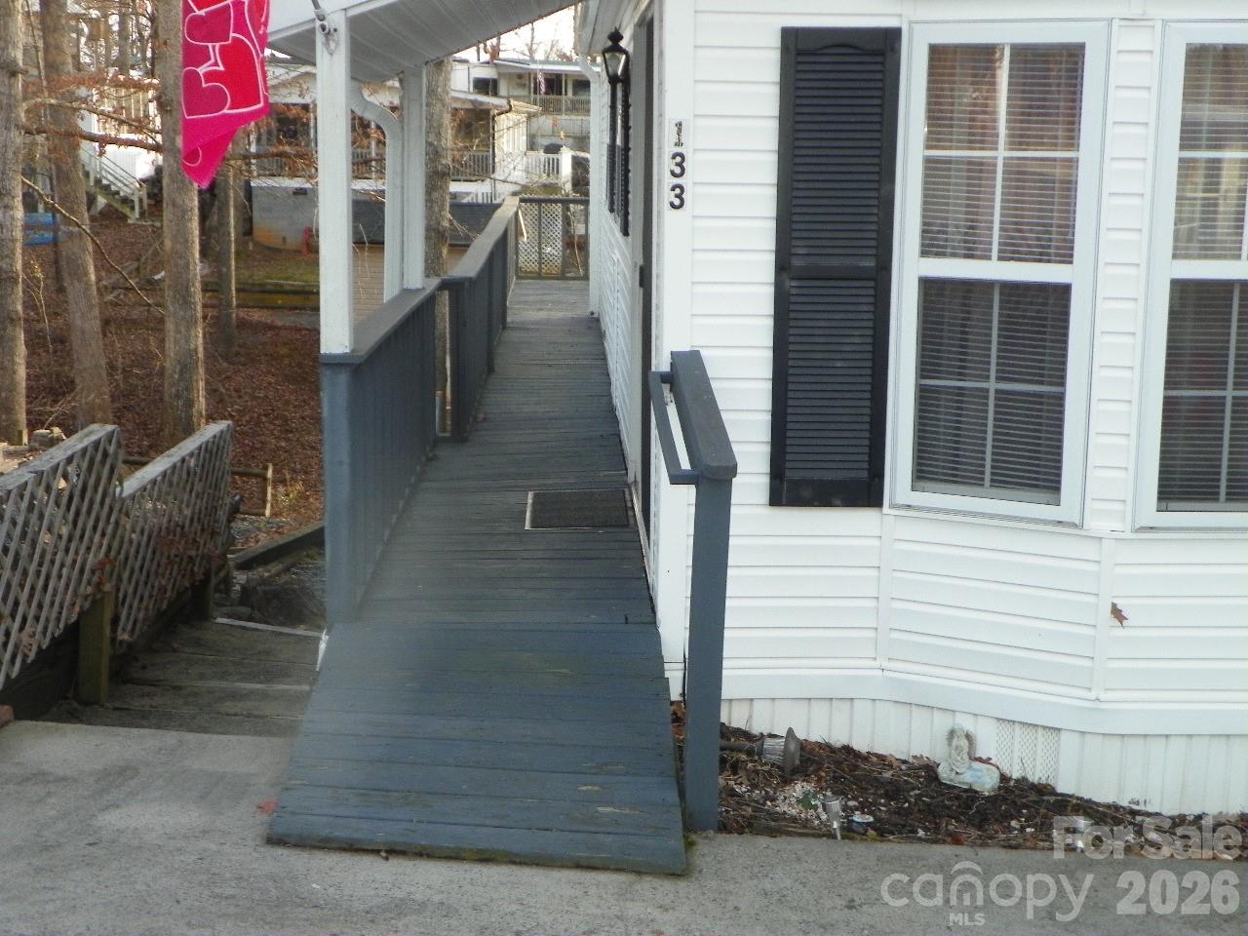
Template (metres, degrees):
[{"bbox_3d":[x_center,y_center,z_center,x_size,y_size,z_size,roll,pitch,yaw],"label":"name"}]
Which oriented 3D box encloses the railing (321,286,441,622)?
[{"bbox_3d":[-0.982,-0.260,7.333,0.150,0.915,3.740,0,11,-2],"label":"railing"}]

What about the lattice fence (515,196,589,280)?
[{"bbox_3d":[-0.895,-2.924,21.207,0.970,1.045,0.120,0,11,-2],"label":"lattice fence"}]

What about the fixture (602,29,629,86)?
[{"bbox_3d":[-0.036,-1.929,7.831,0.150,0.275,0.140,0,11,-2],"label":"fixture"}]

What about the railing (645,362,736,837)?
[{"bbox_3d":[0.185,0.310,4.873,0.174,1.200,1.150,0,11,-2],"label":"railing"}]

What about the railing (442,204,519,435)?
[{"bbox_3d":[-1.168,-1.787,15.178,0.210,1.000,12.200,0,11,-2],"label":"railing"}]

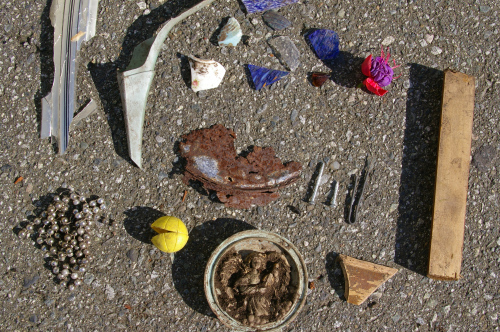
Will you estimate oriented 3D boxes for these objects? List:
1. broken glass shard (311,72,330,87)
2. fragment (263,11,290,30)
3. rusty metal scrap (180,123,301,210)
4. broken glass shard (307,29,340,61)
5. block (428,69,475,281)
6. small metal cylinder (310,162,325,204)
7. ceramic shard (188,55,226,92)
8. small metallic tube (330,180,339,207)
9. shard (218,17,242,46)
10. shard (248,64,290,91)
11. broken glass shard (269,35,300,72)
[{"bbox_3d":[0.073,-0.088,0.562,0.019,0.005,0.013,8,85,4],"label":"broken glass shard"},{"bbox_3d":[0.029,-0.154,0.570,0.018,0.005,0.027,-40,84,-1],"label":"fragment"},{"bbox_3d":[-0.016,0.004,0.553,0.126,0.015,0.073,24,86,5],"label":"rusty metal scrap"},{"bbox_3d":[0.081,-0.128,0.565,0.027,0.006,0.039,-29,84,0],"label":"broken glass shard"},{"bbox_3d":[0.199,0.009,0.539,0.030,0.020,0.204,6,85,3],"label":"block"},{"bbox_3d":[0.070,0.018,0.552,0.005,0.005,0.044,15,86,4],"label":"small metal cylinder"},{"bbox_3d":[-0.043,-0.098,0.566,0.038,0.009,0.040,-7,85,2],"label":"ceramic shard"},{"bbox_3d":[0.088,0.029,0.550,0.006,0.006,0.027,10,85,4],"label":"small metallic tube"},{"bbox_3d":[-0.019,-0.137,0.569,0.023,0.008,0.034,33,87,5],"label":"shard"},{"bbox_3d":[0.018,-0.089,0.565,0.044,0.005,0.025,11,86,4],"label":"shard"},{"bbox_3d":[0.040,-0.120,0.567,0.021,0.005,0.043,-36,84,-1],"label":"broken glass shard"}]

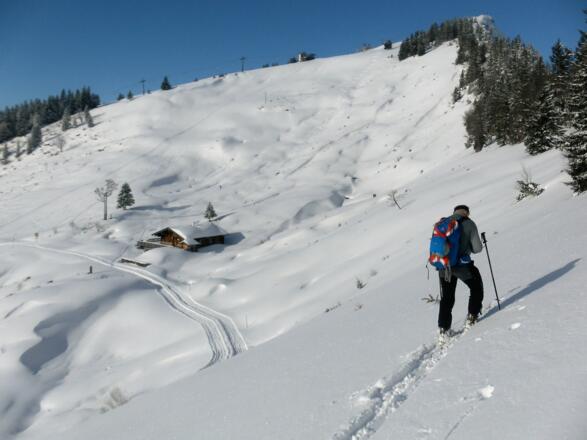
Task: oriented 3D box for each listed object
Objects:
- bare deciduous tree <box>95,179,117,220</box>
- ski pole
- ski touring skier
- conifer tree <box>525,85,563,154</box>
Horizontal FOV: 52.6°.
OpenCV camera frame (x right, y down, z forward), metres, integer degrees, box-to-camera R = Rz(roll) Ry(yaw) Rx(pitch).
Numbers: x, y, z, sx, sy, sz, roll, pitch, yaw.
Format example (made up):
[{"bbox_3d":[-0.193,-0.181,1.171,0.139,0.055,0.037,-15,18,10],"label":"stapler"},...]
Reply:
[{"bbox_3d":[-46.889,-5.113,148.000,5.400,10.400,5.200,0,1,0],"label":"bare deciduous tree"},{"bbox_3d":[2.771,0.731,8.275,0.080,1.120,0.080,-11,-3,0],"label":"ski pole"},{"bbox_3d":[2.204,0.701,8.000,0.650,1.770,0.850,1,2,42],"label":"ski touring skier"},{"bbox_3d":[21.908,-8.807,52.000,3.300,6.100,3.300,0,1,0],"label":"conifer tree"}]

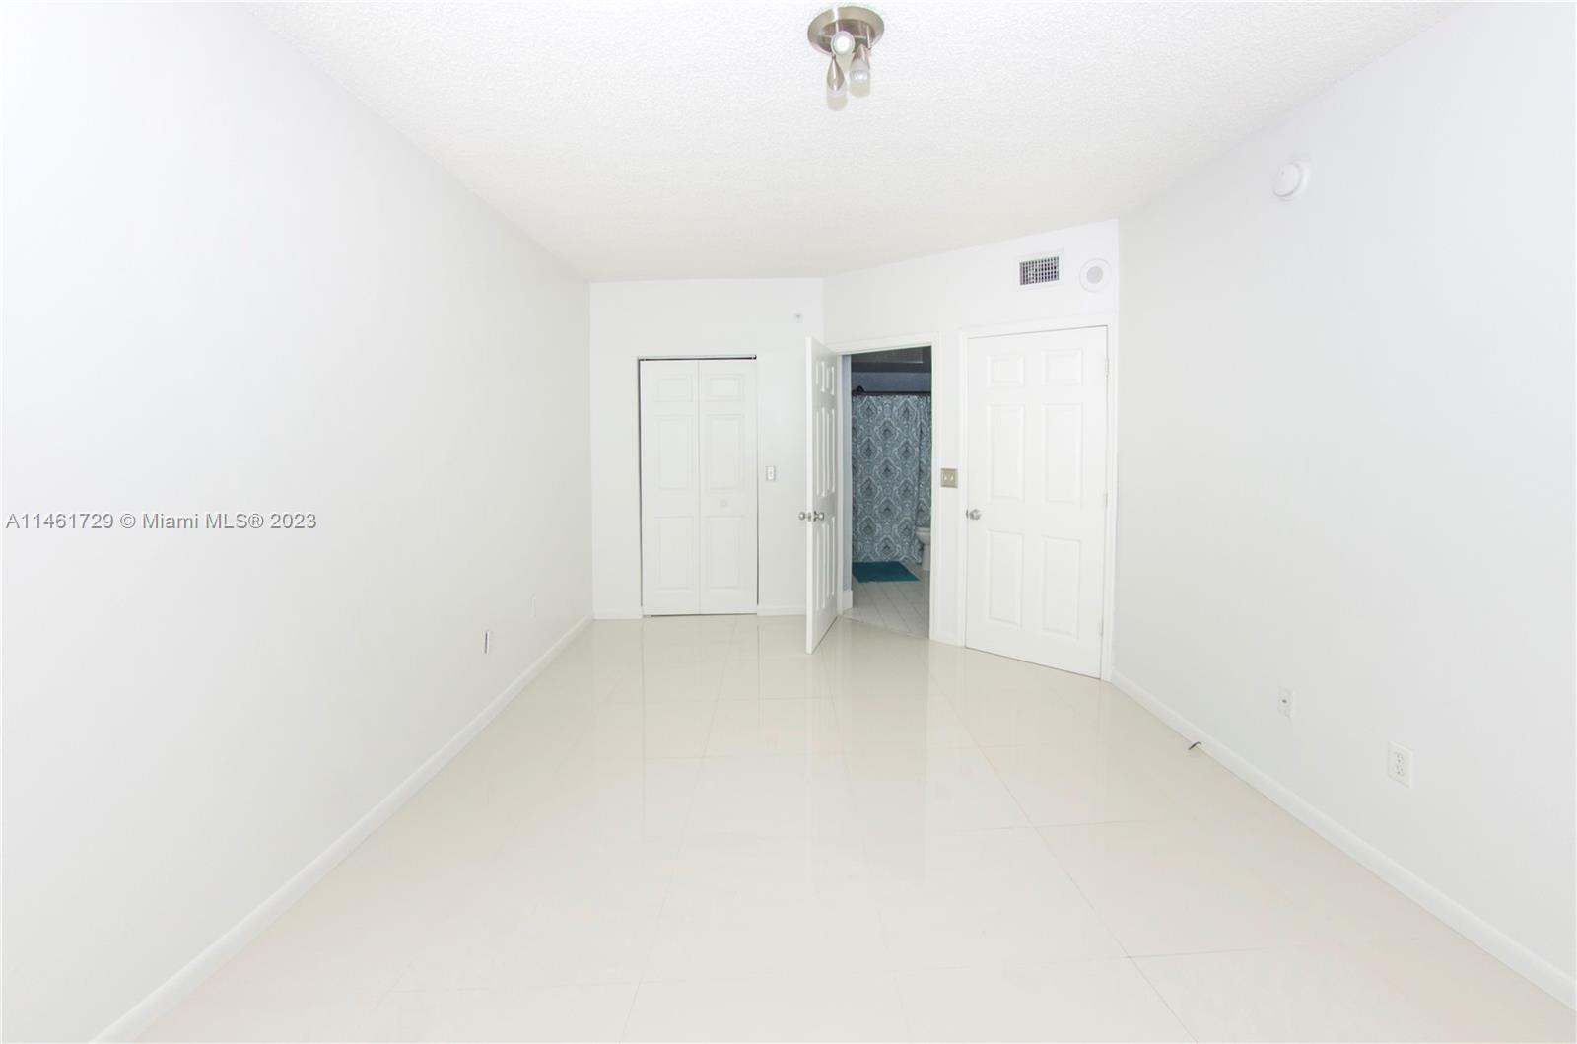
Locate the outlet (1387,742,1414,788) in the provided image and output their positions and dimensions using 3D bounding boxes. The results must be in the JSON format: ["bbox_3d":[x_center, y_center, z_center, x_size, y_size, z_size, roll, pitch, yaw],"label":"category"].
[{"bbox_3d":[1.889,0.750,2.026,0.012,0.115,0.075,0,6,0],"label":"outlet"}]

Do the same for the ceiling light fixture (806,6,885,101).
[{"bbox_3d":[0.173,-1.379,1.973,0.240,0.200,0.270,0,6,0],"label":"ceiling light fixture"}]

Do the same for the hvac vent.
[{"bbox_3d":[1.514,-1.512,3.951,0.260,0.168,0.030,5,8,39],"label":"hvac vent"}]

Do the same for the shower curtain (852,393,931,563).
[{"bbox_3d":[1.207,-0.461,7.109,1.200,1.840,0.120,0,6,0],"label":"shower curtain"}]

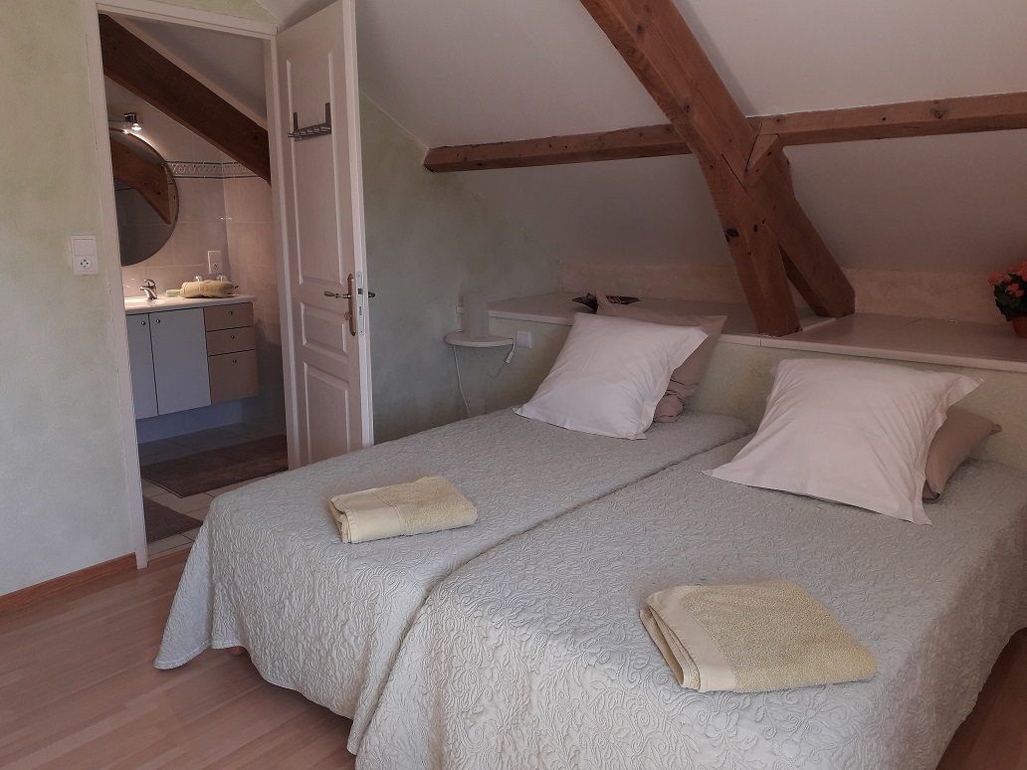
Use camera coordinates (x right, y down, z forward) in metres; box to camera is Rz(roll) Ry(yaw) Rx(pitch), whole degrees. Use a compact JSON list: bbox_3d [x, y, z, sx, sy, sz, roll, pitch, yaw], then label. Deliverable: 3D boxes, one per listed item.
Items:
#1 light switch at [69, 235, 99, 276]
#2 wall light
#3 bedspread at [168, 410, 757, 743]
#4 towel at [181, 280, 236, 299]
[{"bbox_3d":[-1.495,-0.451,2.796,0.015,0.136,0.081,10,15,40],"label":"light switch"},{"bbox_3d":[-2.186,-1.472,4.478,0.110,0.110,0.190,10,15,40],"label":"wall light"},{"bbox_3d":[-0.056,0.494,2.818,1.024,0.487,1.937,10,15,40],"label":"bedspread"},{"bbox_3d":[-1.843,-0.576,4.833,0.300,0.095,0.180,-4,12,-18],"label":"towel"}]

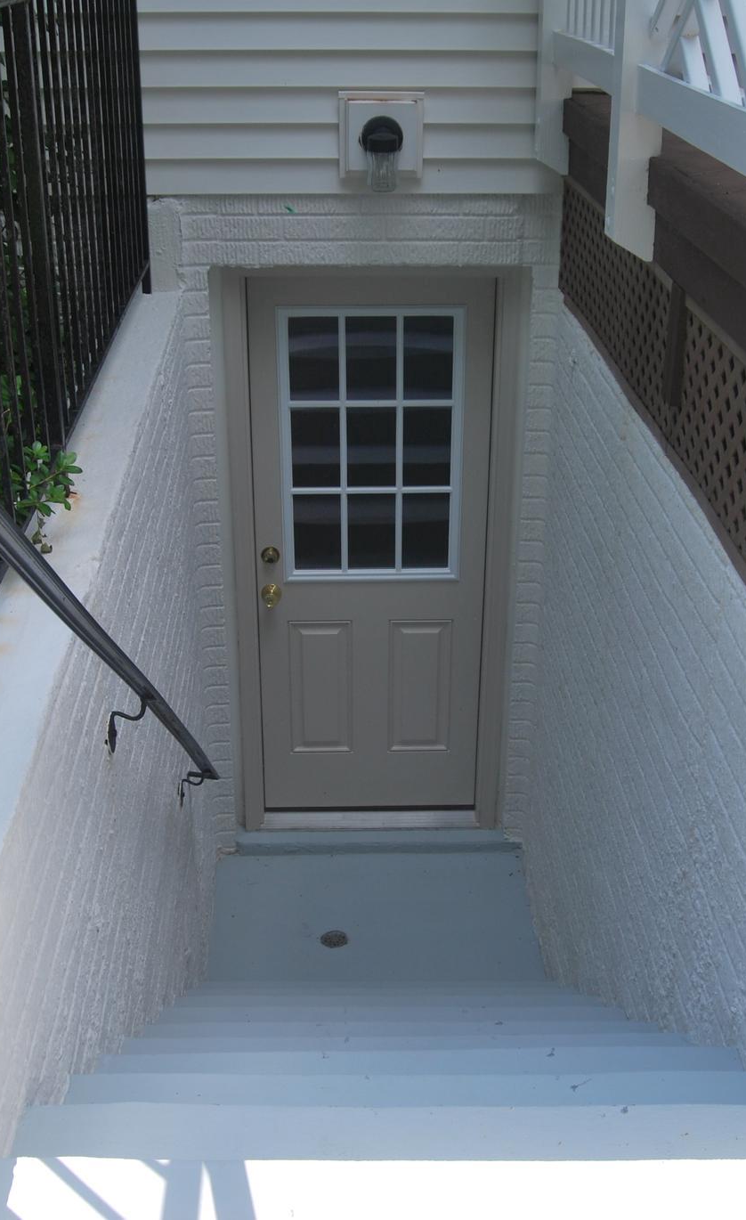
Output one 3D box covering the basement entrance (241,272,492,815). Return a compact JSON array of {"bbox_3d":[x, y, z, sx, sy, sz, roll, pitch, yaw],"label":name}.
[{"bbox_3d":[-0.006,-0.151,4.879,0.825,2.060,0.060,0,25,-1],"label":"basement entrance"}]

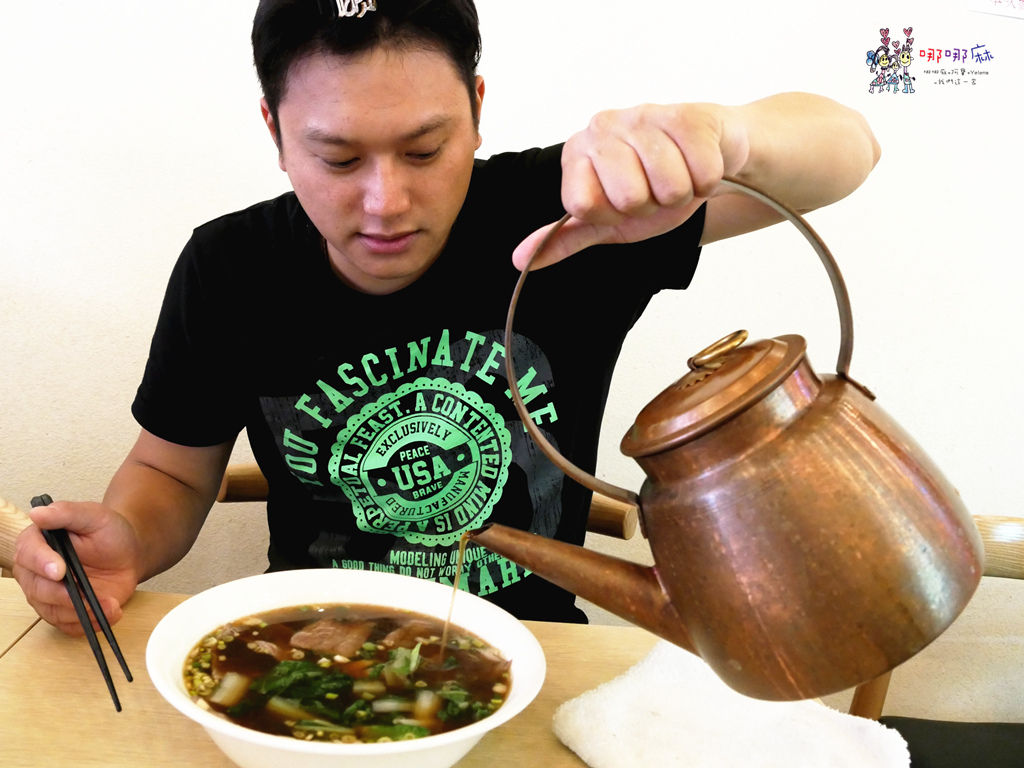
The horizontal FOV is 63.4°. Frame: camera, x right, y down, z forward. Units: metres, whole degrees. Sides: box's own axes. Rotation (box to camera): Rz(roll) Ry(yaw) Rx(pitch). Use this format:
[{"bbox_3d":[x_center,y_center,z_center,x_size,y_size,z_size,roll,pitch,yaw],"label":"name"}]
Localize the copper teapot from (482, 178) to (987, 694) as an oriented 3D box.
[{"bbox_3d":[0.082,0.027,0.457,0.242,0.272,0.166,-33,7,5],"label":"copper teapot"}]

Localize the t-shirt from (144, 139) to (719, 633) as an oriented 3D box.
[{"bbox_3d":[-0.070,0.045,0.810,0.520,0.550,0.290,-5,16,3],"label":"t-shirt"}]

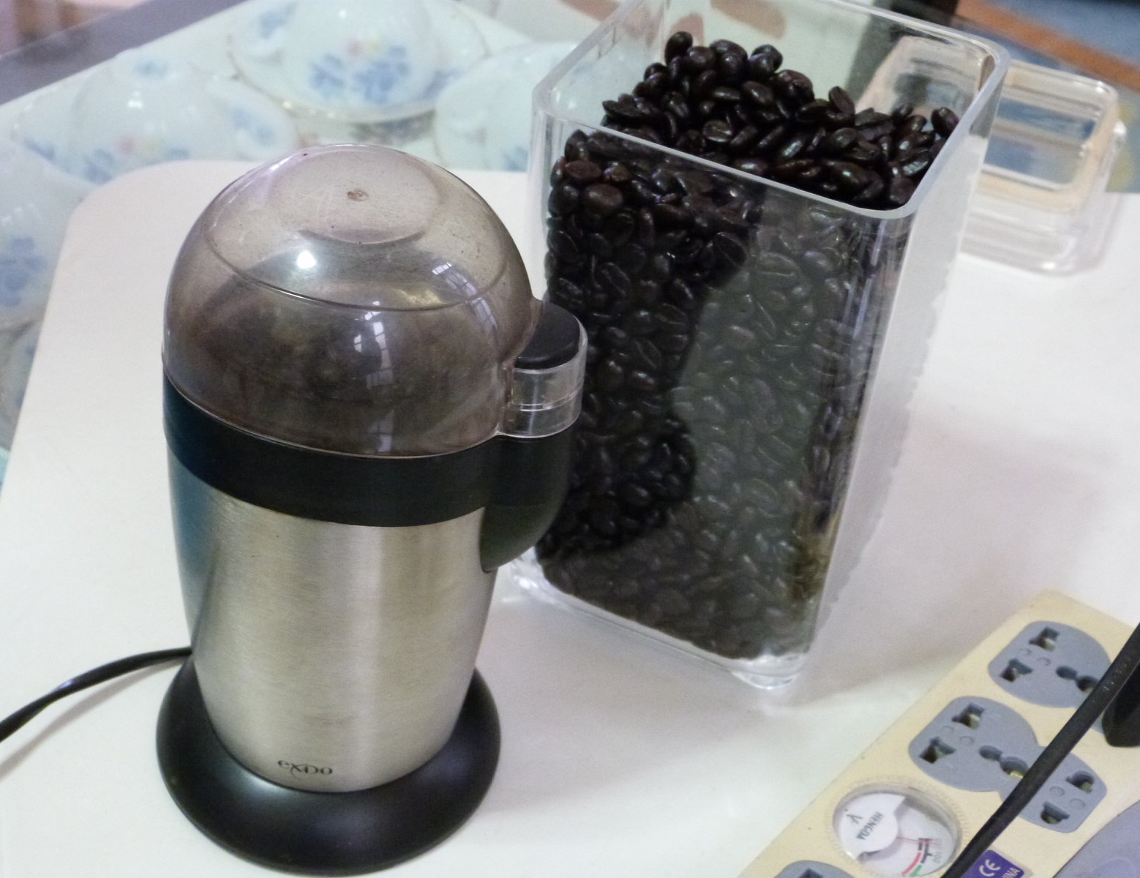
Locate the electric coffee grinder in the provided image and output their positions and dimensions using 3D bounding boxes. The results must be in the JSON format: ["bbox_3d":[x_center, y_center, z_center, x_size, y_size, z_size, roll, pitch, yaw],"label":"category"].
[{"bbox_3d":[-0.054,0.017,0.492,0.111,0.183,0.099,16,38,9],"label":"electric coffee grinder"}]

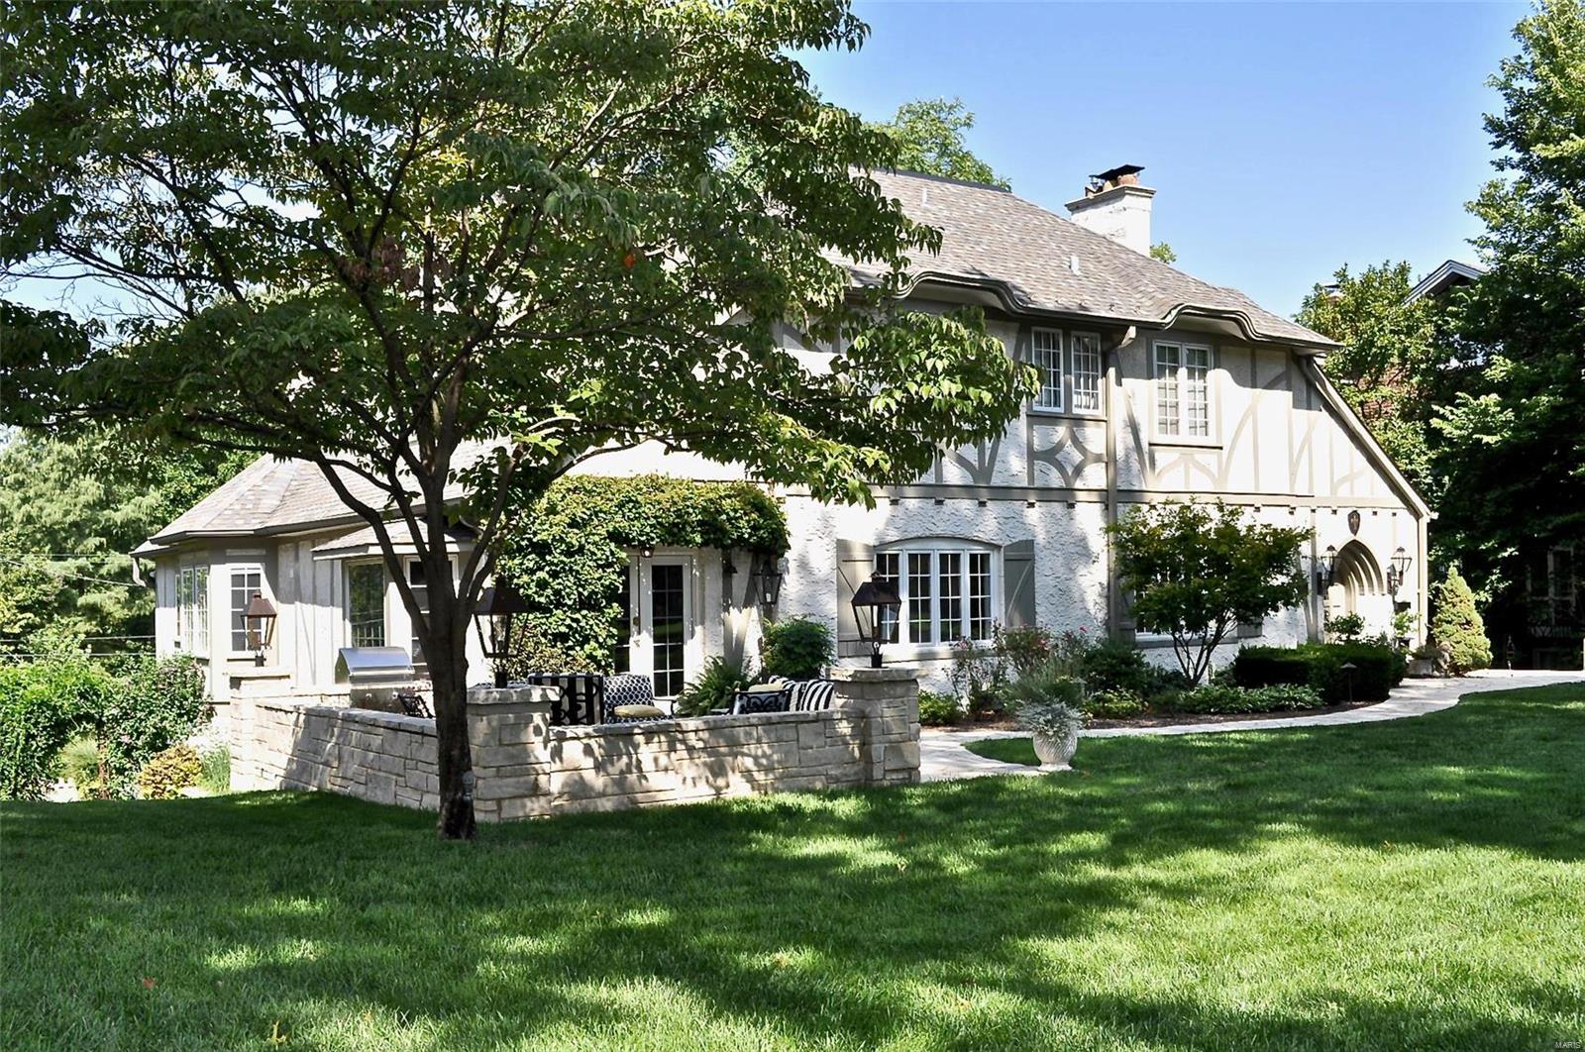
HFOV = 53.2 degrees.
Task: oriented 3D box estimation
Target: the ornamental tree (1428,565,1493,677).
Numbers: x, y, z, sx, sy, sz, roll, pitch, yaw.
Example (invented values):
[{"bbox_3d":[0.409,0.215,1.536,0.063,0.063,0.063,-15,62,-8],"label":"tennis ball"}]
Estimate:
[{"bbox_3d":[11.067,1.568,26.200,1.020,1.800,1.020,0,-2,-35],"label":"ornamental tree"}]

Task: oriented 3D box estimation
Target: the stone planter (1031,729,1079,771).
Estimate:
[{"bbox_3d":[2.394,2.033,14.400,0.420,0.390,0.420,-1,-2,0],"label":"stone planter"}]

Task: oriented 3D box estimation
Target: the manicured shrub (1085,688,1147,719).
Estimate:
[{"bbox_3d":[3.968,2.185,19.400,0.740,0.380,0.660,1,-3,-33],"label":"manicured shrub"}]

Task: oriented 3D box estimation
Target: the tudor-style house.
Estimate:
[{"bbox_3d":[-0.109,-2.063,28.310,18.800,9.800,13.600,1,-3,-33],"label":"tudor-style house"}]

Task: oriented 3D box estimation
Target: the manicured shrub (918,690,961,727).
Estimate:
[{"bbox_3d":[1.693,2.173,18.900,0.650,0.440,0.620,0,-2,-35],"label":"manicured shrub"}]

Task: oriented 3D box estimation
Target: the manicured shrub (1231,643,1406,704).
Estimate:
[{"bbox_3d":[7.513,2.046,22.199,3.000,0.780,1.750,1,-3,-33],"label":"manicured shrub"}]

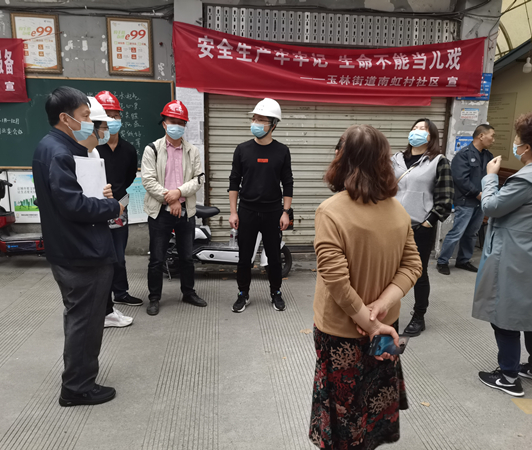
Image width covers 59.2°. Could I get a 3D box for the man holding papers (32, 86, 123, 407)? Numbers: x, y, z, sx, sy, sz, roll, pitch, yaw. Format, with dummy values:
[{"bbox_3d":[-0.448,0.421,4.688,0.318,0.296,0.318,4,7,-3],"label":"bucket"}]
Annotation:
[{"bbox_3d":[-1.037,0.137,2.606,0.460,1.750,0.490,-3,13,-17],"label":"man holding papers"}]

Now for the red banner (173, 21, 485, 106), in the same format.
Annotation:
[{"bbox_3d":[0.752,-1.762,5.152,3.460,0.750,0.070,0,12,-7],"label":"red banner"}]

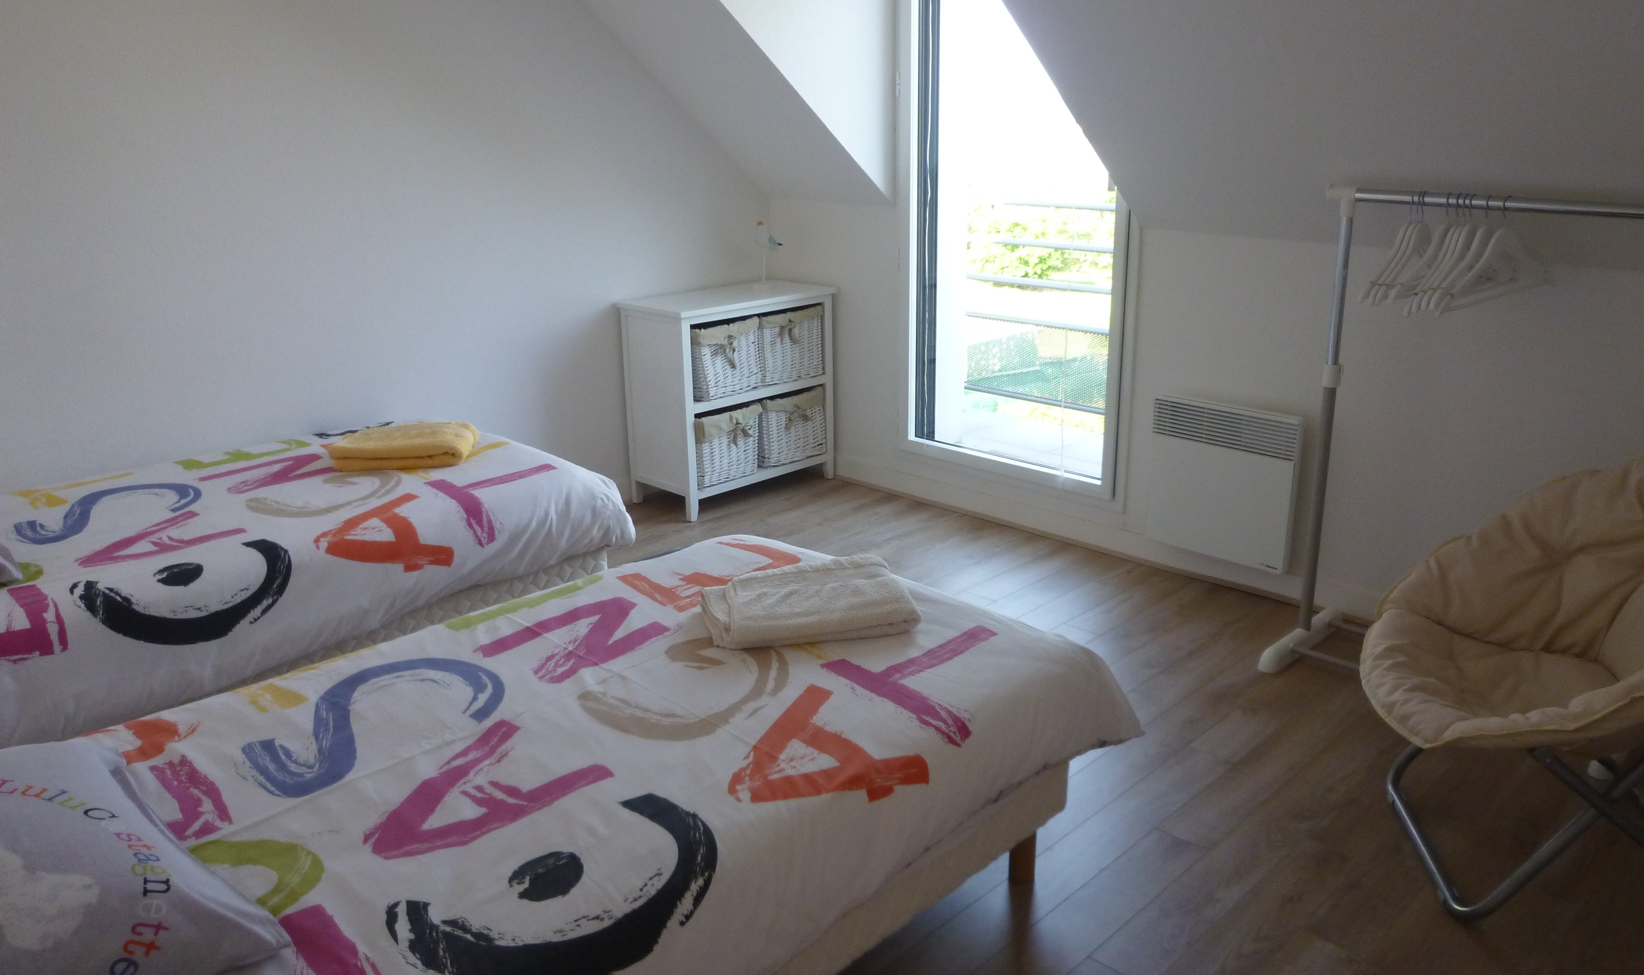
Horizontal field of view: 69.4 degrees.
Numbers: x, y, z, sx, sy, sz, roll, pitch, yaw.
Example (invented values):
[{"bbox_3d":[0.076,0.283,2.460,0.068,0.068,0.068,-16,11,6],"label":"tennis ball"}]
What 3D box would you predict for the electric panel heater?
[{"bbox_3d":[1.151,-0.015,3.402,0.428,0.439,0.074,16,24,42],"label":"electric panel heater"}]

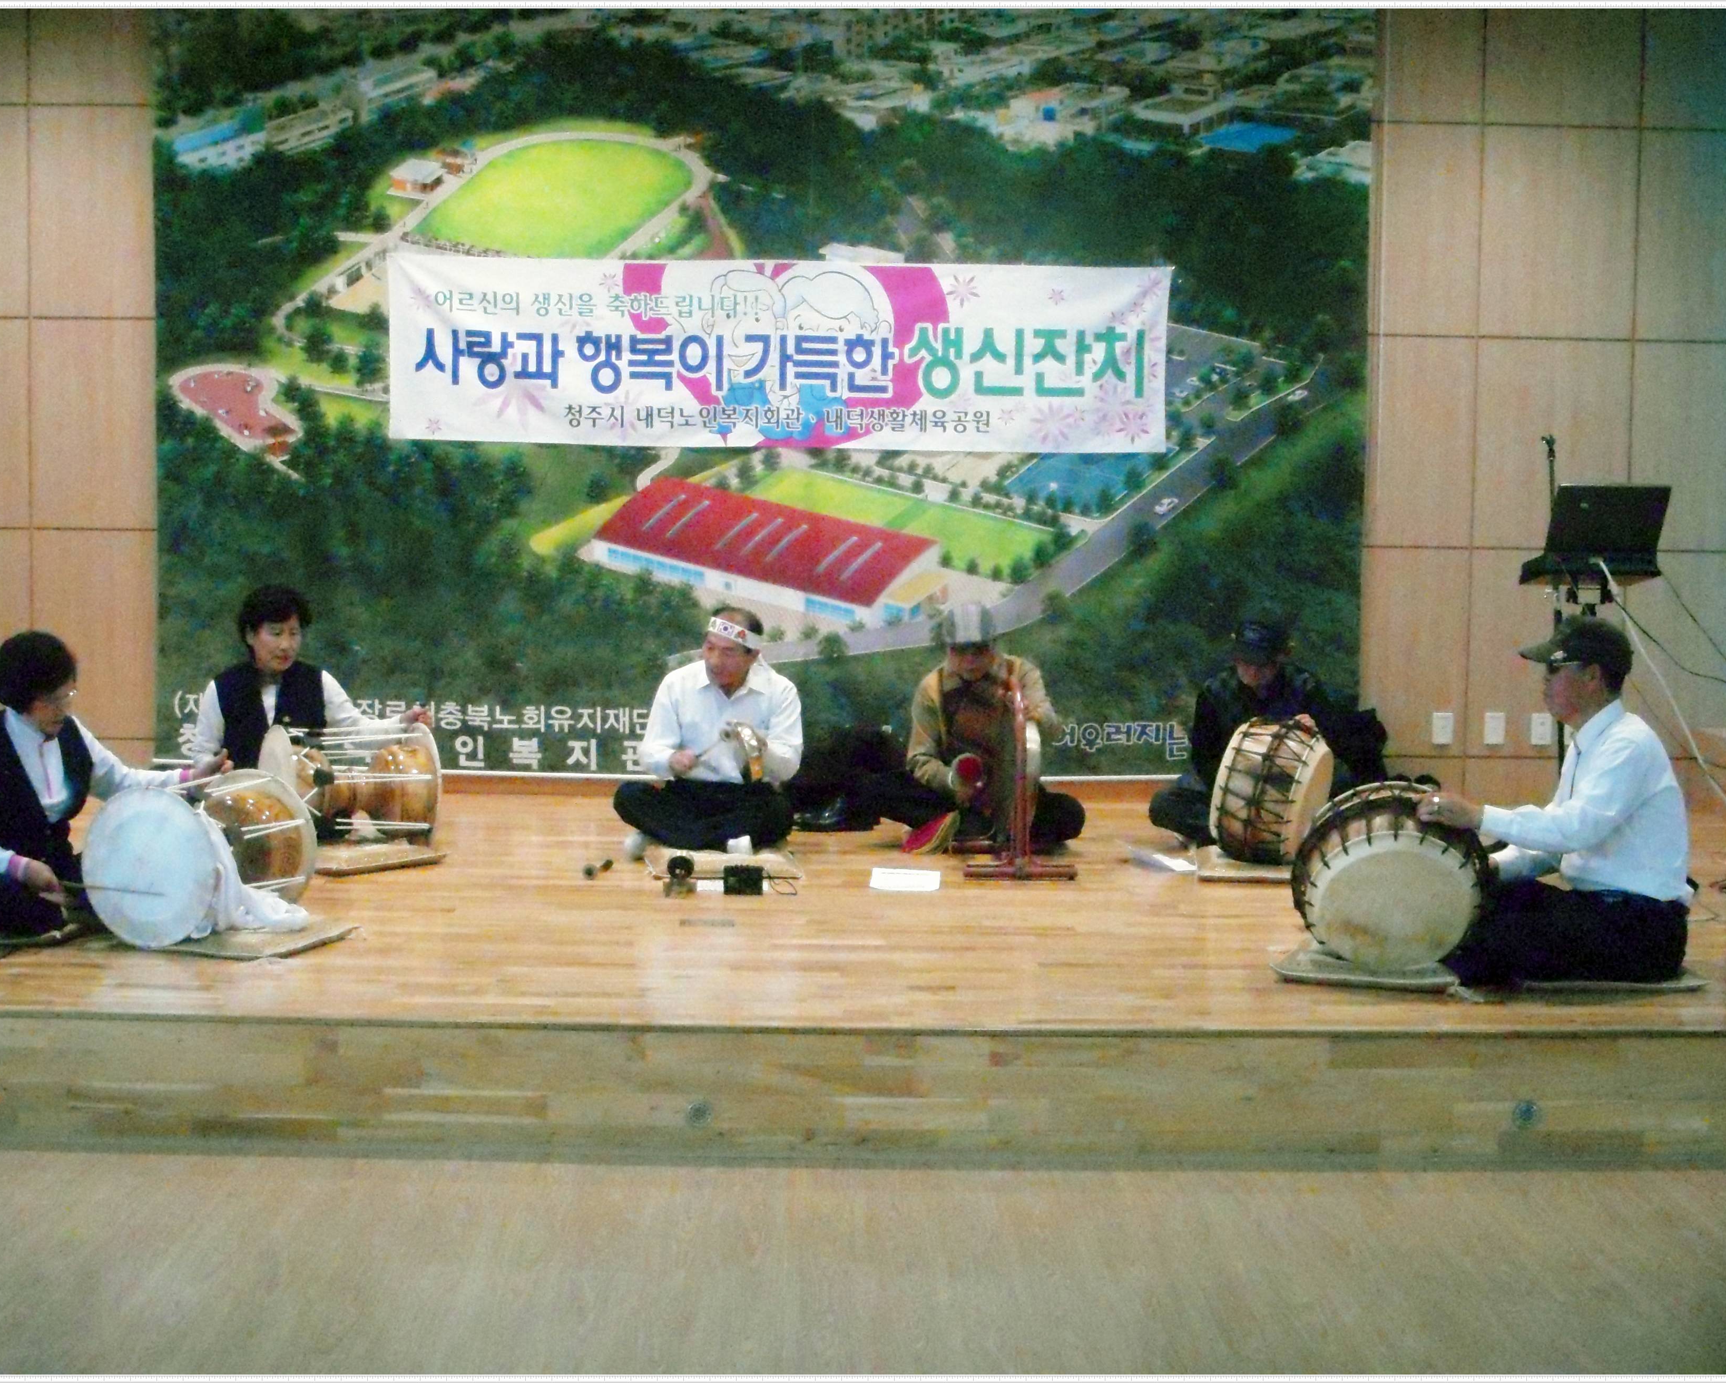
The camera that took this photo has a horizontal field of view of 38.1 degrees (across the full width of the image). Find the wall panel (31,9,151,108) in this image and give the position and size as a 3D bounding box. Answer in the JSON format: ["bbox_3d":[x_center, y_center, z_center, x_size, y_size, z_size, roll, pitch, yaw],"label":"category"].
[{"bbox_3d":[-2.862,-2.576,9.354,0.540,0.800,0.030,1,5,-1],"label":"wall panel"}]

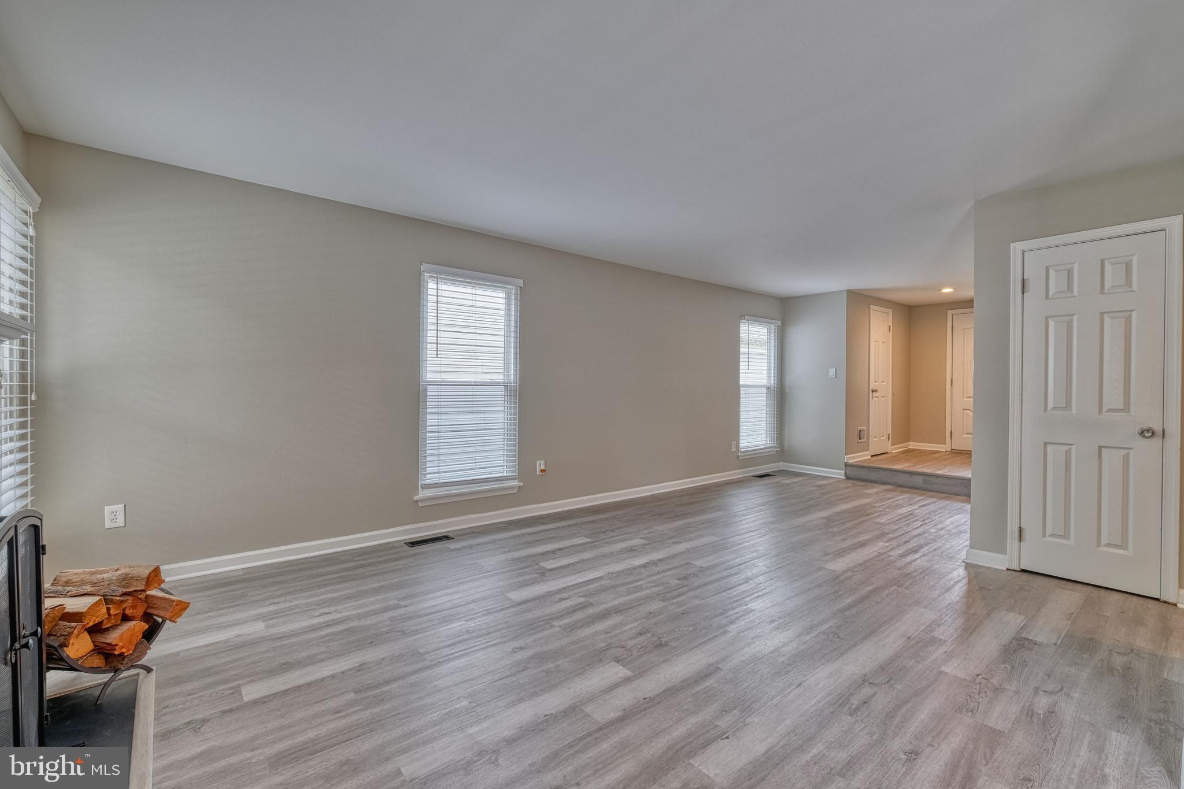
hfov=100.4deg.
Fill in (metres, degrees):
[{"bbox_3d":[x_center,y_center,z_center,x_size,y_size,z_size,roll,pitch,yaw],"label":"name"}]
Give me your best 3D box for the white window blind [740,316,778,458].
[{"bbox_3d":[2.256,-0.129,6.611,0.840,1.740,0.070,0,1,-38],"label":"white window blind"}]

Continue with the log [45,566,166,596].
[{"bbox_3d":[-1.890,0.730,1.925,0.370,0.097,0.100,0,1,-3],"label":"log"}]

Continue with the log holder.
[{"bbox_3d":[-1.937,0.972,1.890,0.360,0.275,0.410,1,1,10],"label":"log holder"}]

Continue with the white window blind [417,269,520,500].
[{"bbox_3d":[-0.998,-0.063,4.074,0.910,1.830,0.100,0,1,-38],"label":"white window blind"}]

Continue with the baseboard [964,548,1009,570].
[{"bbox_3d":[2.617,1.085,3.273,0.018,0.093,0.220,0,1,-38],"label":"baseboard"}]

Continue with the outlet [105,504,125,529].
[{"bbox_3d":[-2.672,0.686,2.767,0.081,0.125,0.009,0,1,-38],"label":"outlet"}]

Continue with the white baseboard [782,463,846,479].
[{"bbox_3d":[2.997,1.034,6.705,0.018,0.093,0.840,0,1,-38],"label":"white baseboard"}]

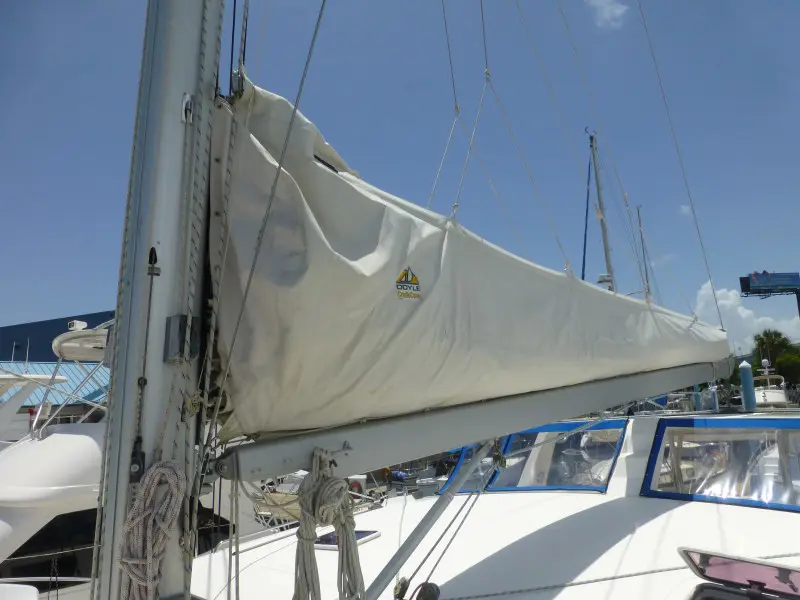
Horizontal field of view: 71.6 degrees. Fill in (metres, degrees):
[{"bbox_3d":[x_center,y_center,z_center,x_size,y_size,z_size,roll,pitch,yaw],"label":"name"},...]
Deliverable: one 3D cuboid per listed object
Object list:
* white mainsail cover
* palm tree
[{"bbox_3d":[1.293,0.149,4.068,5.620,1.379,0.420,9,-13,-42],"label":"white mainsail cover"},{"bbox_3d":[33.577,6.918,49.257,3.525,8.735,3.525,0,-10,0],"label":"palm tree"}]

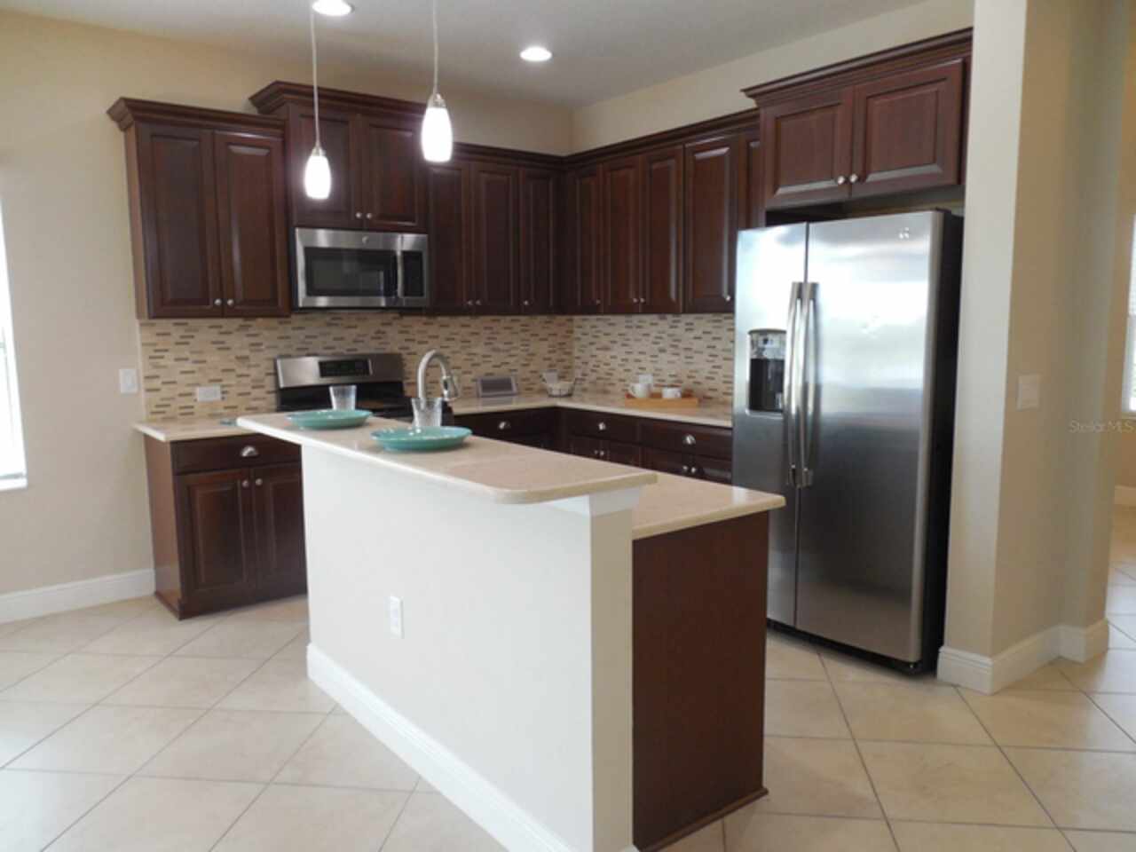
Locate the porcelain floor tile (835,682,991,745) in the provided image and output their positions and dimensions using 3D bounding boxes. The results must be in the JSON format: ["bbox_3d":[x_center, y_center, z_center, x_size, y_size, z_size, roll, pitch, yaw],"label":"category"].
[{"bbox_3d":[1.219,1.029,2.948,0.457,0.010,0.457,0,8,7],"label":"porcelain floor tile"}]

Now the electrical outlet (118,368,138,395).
[{"bbox_3d":[-2.251,-0.230,4.207,0.078,0.120,0.010,-6,9,-38],"label":"electrical outlet"}]

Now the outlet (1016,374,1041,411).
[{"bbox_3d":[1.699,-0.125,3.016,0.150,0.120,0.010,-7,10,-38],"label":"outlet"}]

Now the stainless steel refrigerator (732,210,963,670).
[{"bbox_3d":[1.341,0.034,3.678,0.835,1.785,0.909,-6,9,-38],"label":"stainless steel refrigerator"}]

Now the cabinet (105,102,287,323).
[{"bbox_3d":[-1.860,-1.060,4.204,0.756,1.004,0.348,-6,9,-38],"label":"cabinet"}]

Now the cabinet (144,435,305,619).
[{"bbox_3d":[-1.748,0.448,4.308,0.702,0.875,0.593,-6,9,-38],"label":"cabinet"}]

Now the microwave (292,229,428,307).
[{"bbox_3d":[-1.236,-0.866,4.669,0.759,0.425,0.428,-6,9,-38],"label":"microwave"}]

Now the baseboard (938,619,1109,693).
[{"bbox_3d":[1.872,0.900,3.341,0.845,0.137,0.305,-6,9,-38],"label":"baseboard"}]

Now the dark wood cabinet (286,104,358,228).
[{"bbox_3d":[-1.386,-1.361,4.407,0.385,0.610,0.360,-7,10,-38],"label":"dark wood cabinet"}]

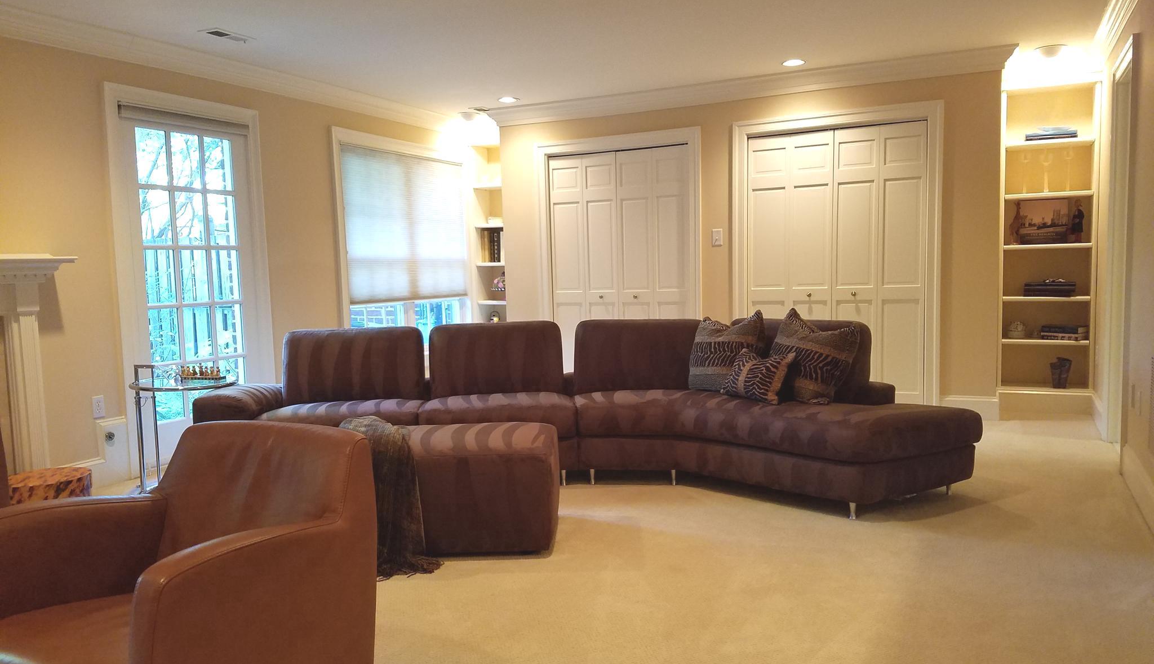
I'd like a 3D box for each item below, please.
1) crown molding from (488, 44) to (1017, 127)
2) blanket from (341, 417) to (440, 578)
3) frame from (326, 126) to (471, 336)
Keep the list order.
[{"bbox_3d":[1.046,-1.791,6.479,4.030,0.128,0.100,1,5,26],"label":"crown molding"},{"bbox_3d":[-0.777,0.628,3.535,0.480,0.470,0.750,-2,4,-2],"label":"blanket"},{"bbox_3d":[-1.379,-0.655,7.090,0.110,1.780,1.770,1,5,26],"label":"frame"}]

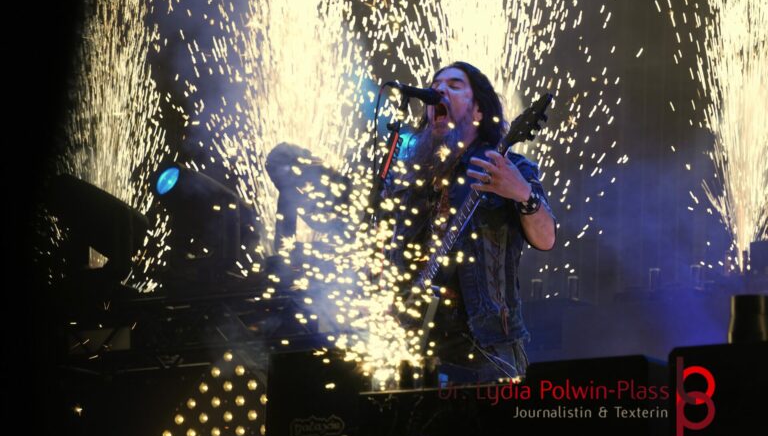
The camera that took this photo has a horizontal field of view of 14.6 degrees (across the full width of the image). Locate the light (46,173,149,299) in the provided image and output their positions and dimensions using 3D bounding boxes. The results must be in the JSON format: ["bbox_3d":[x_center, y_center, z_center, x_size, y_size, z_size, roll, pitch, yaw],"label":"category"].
[{"bbox_3d":[-1.362,0.083,14.300,0.470,0.590,0.370,5,-9,-30],"label":"light"}]

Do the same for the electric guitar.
[{"bbox_3d":[0.185,0.077,8.750,0.080,1.120,0.420,14,29,-32],"label":"electric guitar"}]

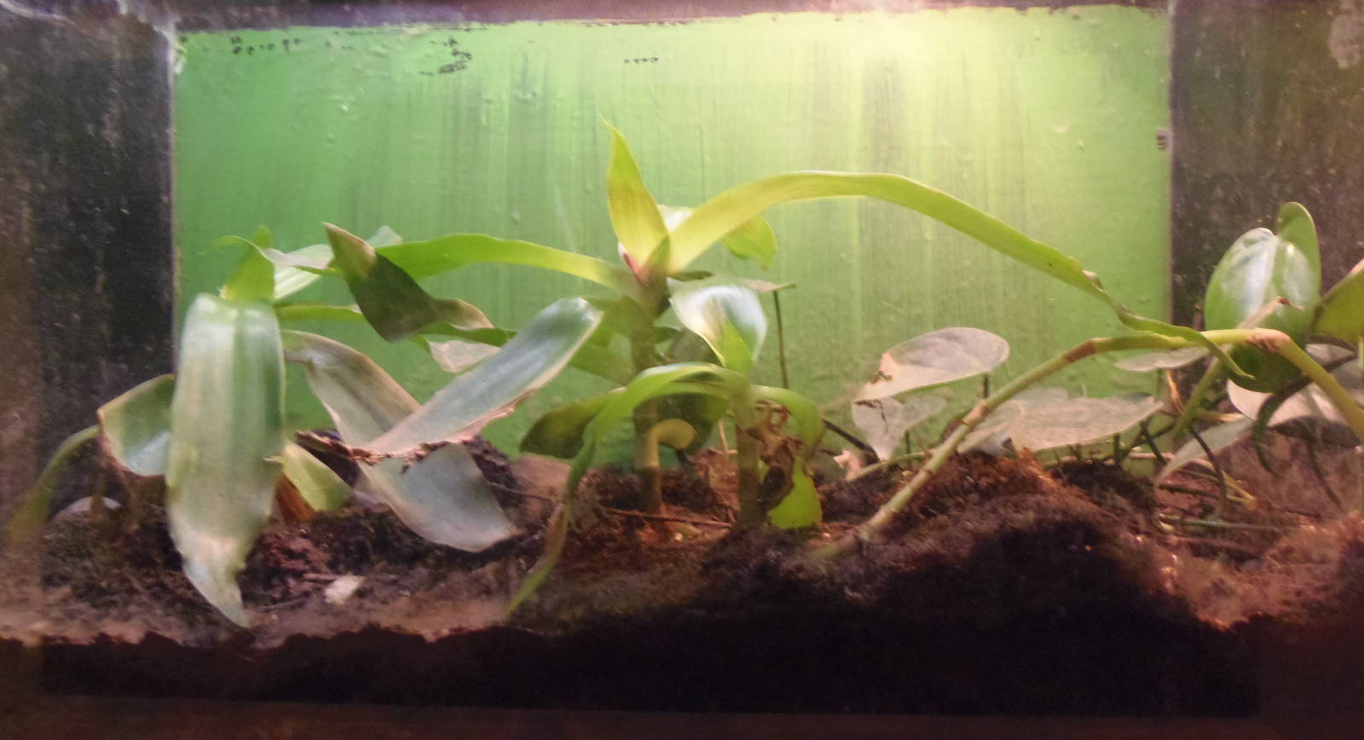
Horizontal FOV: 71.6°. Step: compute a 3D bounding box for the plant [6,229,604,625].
[{"bbox_3d":[-0.168,0.018,0.420,0.265,0.160,0.190,0,1,3],"label":"plant"}]

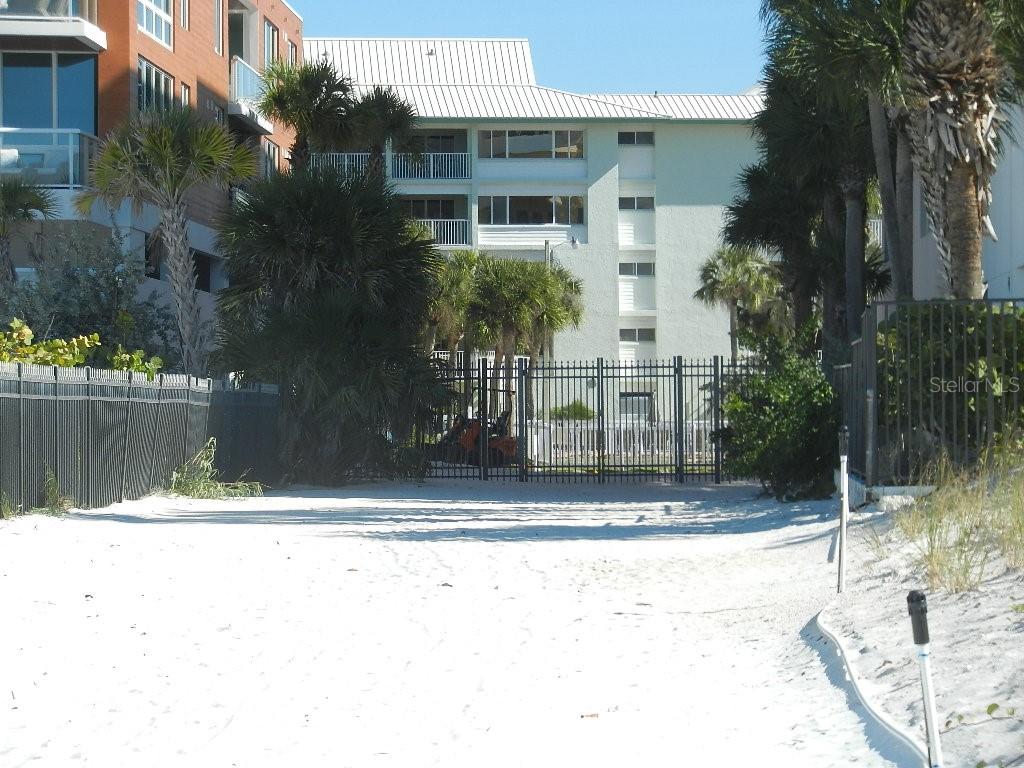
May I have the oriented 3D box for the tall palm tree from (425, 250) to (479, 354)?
[{"bbox_3d":[-1.955,-0.867,112.000,2.300,6.608,2.300,-1,0,0],"label":"tall palm tree"}]

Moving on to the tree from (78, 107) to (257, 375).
[{"bbox_3d":[-6.420,-1.610,68.000,3.300,7.152,3.200,-1,0,0],"label":"tree"}]

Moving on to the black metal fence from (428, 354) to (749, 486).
[{"bbox_3d":[1.448,0.683,69.037,6.316,2.410,0.120,-1,0,9],"label":"black metal fence"}]

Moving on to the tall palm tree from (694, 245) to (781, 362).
[{"bbox_3d":[7.561,-1.136,122.000,2.800,7.083,2.800,-1,0,0],"label":"tall palm tree"}]

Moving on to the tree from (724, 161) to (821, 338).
[{"bbox_3d":[5.799,-1.443,78.000,2.700,6.696,2.700,-1,0,0],"label":"tree"}]

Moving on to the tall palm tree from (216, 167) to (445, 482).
[{"bbox_3d":[-3.417,-1.111,68.500,4.300,5.968,4.200,-1,0,0],"label":"tall palm tree"}]

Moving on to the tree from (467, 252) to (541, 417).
[{"bbox_3d":[-0.163,-0.698,108.000,2.400,6.173,2.400,-1,0,0],"label":"tree"}]

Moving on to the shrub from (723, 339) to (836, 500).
[{"bbox_3d":[3.985,0.527,54.000,1.750,2.345,1.800,-1,0,0],"label":"shrub"}]

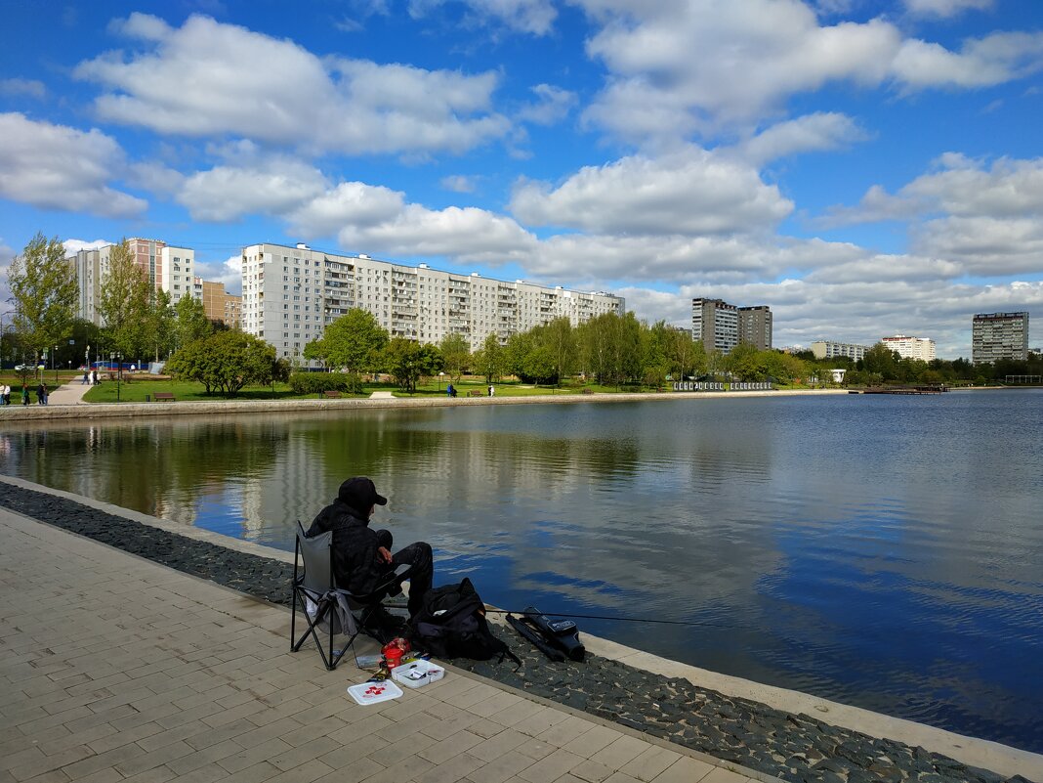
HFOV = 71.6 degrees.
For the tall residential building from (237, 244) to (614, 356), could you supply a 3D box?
[{"bbox_3d":[-17.100,-25.376,282.973,14.000,38.000,186.000,0,1,42],"label":"tall residential building"}]

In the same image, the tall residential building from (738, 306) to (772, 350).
[{"bbox_3d":[167.900,-38.042,533.264,31.000,46.000,14.500,0,1,42],"label":"tall residential building"}]

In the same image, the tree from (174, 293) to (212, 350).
[{"bbox_3d":[-85.305,-15.487,188.000,9.901,19.803,9.901,0,1,0],"label":"tree"}]

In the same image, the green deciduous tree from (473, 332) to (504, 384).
[{"bbox_3d":[-6.153,-6.290,135.943,6.200,9.458,6.000,0,1,0],"label":"green deciduous tree"}]

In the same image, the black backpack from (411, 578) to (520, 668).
[{"bbox_3d":[-0.382,1.373,4.463,0.500,0.410,0.400,0,1,24],"label":"black backpack"}]

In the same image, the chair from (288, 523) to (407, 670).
[{"bbox_3d":[-1.093,1.204,4.518,0.520,0.800,0.500,-1,1,-44],"label":"chair"}]

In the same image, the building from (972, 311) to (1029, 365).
[{"bbox_3d":[361.000,-34.755,545.196,31.000,46.000,14.500,0,1,42],"label":"building"}]

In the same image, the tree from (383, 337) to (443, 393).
[{"bbox_3d":[-15.739,-3.828,105.000,8.650,7.657,8.217,0,1,0],"label":"tree"}]

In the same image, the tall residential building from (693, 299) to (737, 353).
[{"bbox_3d":[132.800,-37.626,489.166,15.500,46.000,31.000,0,1,42],"label":"tall residential building"}]

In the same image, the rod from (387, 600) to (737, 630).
[{"bbox_3d":[0.255,1.546,5.000,2.390,0.025,0.025,3,1,2],"label":"rod"}]

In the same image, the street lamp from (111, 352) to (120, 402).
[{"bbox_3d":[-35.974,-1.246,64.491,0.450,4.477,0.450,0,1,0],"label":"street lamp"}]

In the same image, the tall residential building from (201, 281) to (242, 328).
[{"bbox_3d":[-134.082,-26.290,324.750,30.000,39.000,28.000,-1,1,-43],"label":"tall residential building"}]

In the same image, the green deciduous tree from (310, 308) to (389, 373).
[{"bbox_3d":[-29.079,-7.825,121.927,13.200,12.686,12.500,0,1,0],"label":"green deciduous tree"}]

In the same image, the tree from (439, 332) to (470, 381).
[{"bbox_3d":[-12.122,-6.016,132.000,5.883,9.359,5.883,0,1,0],"label":"tree"}]

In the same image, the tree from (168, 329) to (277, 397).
[{"bbox_3d":[-32.285,-2.975,77.974,11.800,7.110,10.500,0,1,0],"label":"tree"}]

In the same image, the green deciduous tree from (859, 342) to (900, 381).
[{"bbox_3d":[144.315,-11.552,289.898,15.000,16.057,14.000,0,1,0],"label":"green deciduous tree"}]

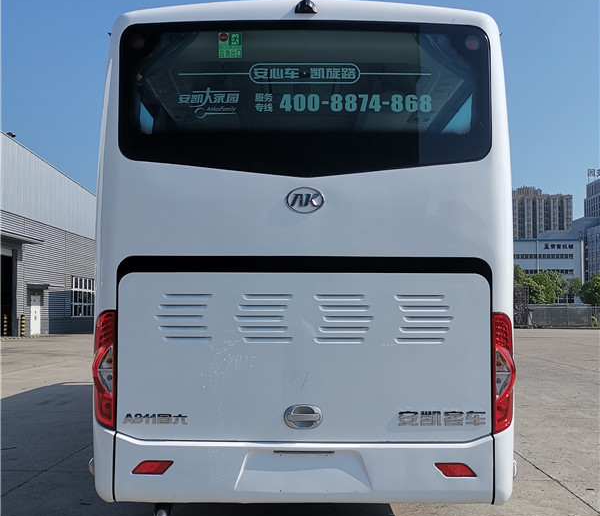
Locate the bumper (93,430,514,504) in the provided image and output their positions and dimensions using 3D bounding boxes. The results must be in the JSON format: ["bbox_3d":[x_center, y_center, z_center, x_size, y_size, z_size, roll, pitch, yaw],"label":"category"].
[{"bbox_3d":[0.020,1.180,3.560,2.430,0.395,0.280,0,-4,1],"label":"bumper"}]

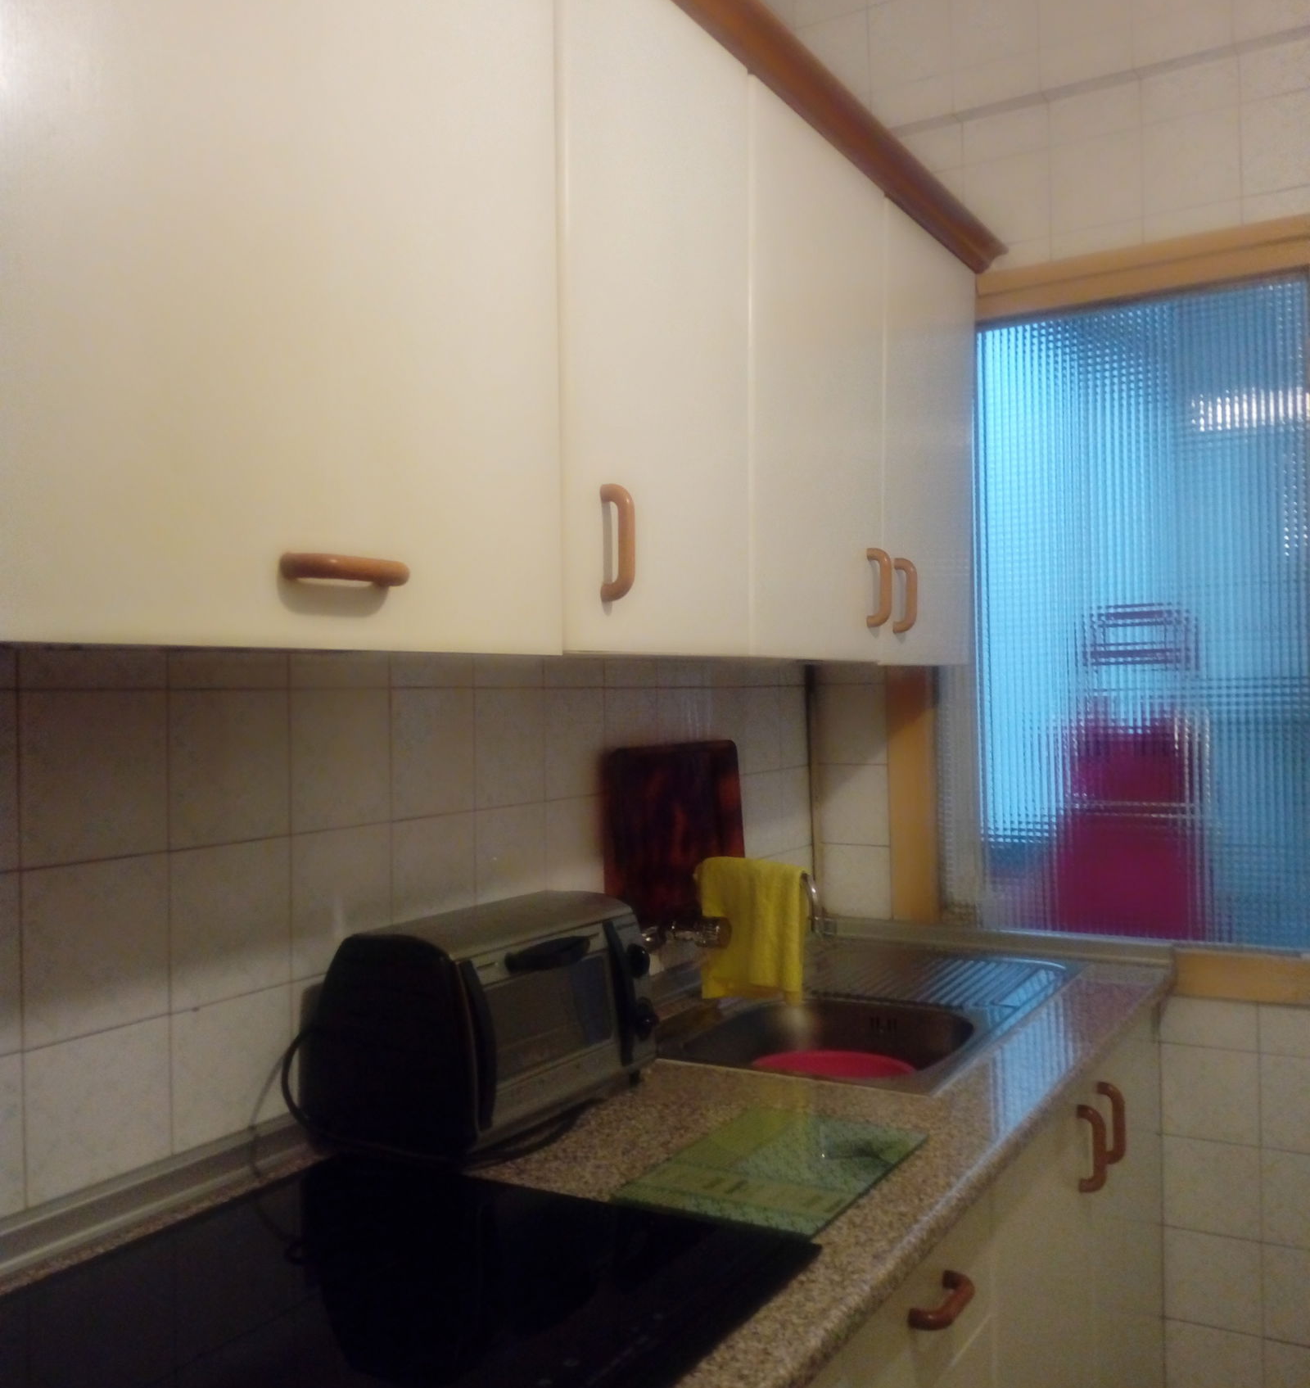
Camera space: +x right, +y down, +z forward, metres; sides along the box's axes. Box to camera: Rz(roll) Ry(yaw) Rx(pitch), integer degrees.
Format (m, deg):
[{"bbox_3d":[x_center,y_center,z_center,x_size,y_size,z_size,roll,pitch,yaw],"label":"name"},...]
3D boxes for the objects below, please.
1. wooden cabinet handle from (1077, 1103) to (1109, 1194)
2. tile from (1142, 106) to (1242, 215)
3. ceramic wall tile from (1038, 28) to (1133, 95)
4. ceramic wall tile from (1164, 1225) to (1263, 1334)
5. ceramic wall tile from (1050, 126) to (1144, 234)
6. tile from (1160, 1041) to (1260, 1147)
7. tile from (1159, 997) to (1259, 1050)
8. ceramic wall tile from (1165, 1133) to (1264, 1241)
[{"bbox_3d":[0.569,0.588,1.772,0.032,0.108,0.015,-1,0,30],"label":"wooden cabinet handle"},{"bbox_3d":[0.868,-0.858,2.201,0.150,0.150,0.010,-1,0,31],"label":"tile"},{"bbox_3d":[0.711,-1.044,2.244,0.150,0.073,0.010,-1,0,31],"label":"ceramic wall tile"},{"bbox_3d":[0.900,0.945,2.196,0.150,0.150,0.010,-1,0,31],"label":"ceramic wall tile"},{"bbox_3d":[0.741,-0.859,2.288,0.151,0.151,0.010,-1,0,30],"label":"ceramic wall tile"},{"bbox_3d":[0.895,0.643,2.197,0.150,0.150,0.010,-1,0,31],"label":"tile"},{"bbox_3d":[0.903,0.537,2.220,0.151,0.079,0.010,-1,0,30],"label":"tile"},{"bbox_3d":[0.908,0.803,2.219,0.151,0.151,0.010,-1,0,30],"label":"ceramic wall tile"}]

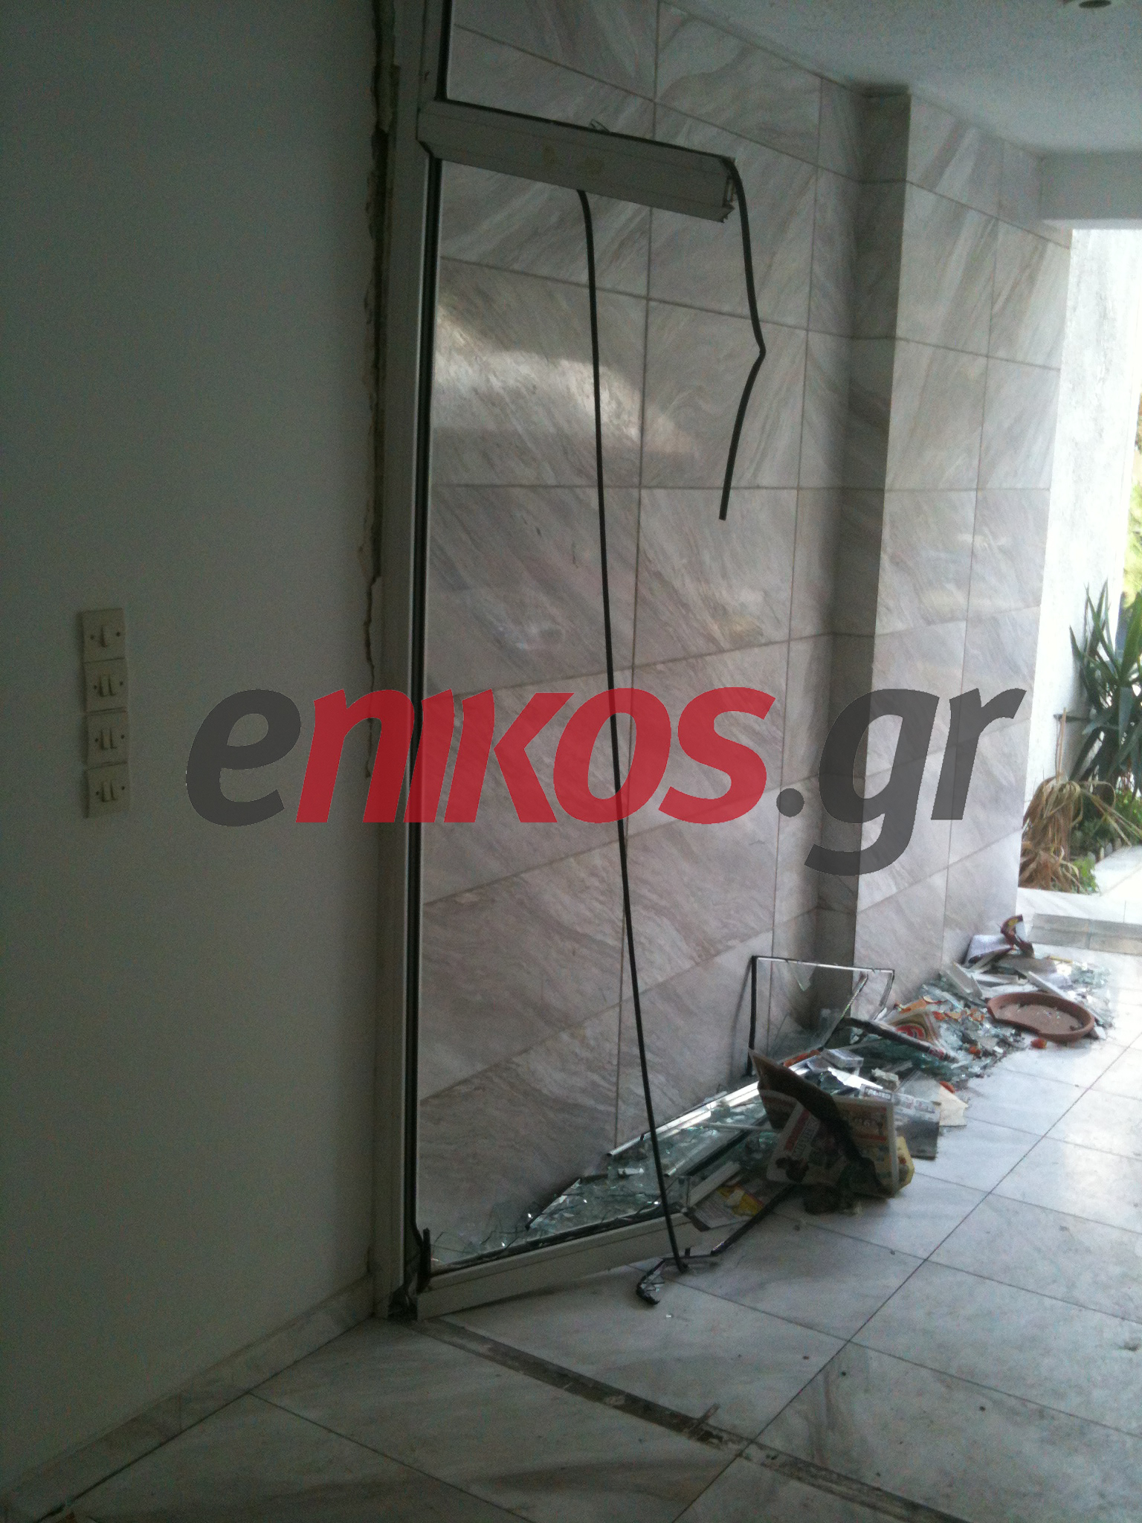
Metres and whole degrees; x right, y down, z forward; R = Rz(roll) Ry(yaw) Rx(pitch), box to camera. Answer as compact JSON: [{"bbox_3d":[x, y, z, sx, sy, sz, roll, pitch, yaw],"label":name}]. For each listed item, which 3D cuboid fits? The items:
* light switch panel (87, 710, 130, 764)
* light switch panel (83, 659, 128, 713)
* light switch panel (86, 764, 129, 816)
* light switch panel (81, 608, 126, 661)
[{"bbox_3d":[-0.719,-0.033,2.384,0.014,0.077,0.077,9,13,34],"label":"light switch panel"},{"bbox_3d":[-0.716,-0.117,2.368,0.014,0.077,0.077,9,13,34],"label":"light switch panel"},{"bbox_3d":[-0.721,0.045,2.398,0.014,0.077,0.077,9,13,34],"label":"light switch panel"},{"bbox_3d":[-0.714,-0.192,2.353,0.014,0.077,0.077,9,13,34],"label":"light switch panel"}]

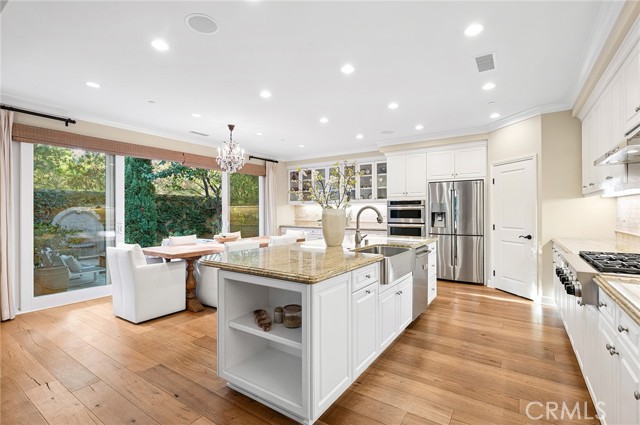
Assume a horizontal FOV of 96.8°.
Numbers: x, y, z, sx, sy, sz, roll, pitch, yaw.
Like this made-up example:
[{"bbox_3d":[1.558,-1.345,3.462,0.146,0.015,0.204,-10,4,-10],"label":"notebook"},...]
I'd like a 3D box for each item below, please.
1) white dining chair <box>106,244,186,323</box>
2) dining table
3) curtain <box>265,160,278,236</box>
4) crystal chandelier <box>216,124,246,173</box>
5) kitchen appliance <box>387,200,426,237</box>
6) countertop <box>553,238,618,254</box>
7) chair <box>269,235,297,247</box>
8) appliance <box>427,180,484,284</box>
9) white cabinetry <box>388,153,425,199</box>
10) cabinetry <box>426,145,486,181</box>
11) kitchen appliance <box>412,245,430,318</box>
[{"bbox_3d":[-2.172,0.850,3.619,0.560,0.870,0.660,0,0,36],"label":"white dining chair"},{"bbox_3d":[-1.417,0.900,4.782,0.940,0.770,2.600,0,0,36],"label":"dining table"},{"bbox_3d":[-1.201,0.010,6.961,0.130,2.530,0.450,0,0,36],"label":"curtain"},{"bbox_3d":[-1.464,-1.067,4.700,0.500,0.790,0.500,0,0,0],"label":"crystal chandelier"},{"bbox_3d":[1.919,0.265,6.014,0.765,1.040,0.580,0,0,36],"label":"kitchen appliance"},{"bbox_3d":[2.997,0.405,3.083,0.640,0.050,1.420,0,0,36],"label":"countertop"},{"bbox_3d":[-0.835,0.850,5.029,0.640,0.870,0.570,0,0,36],"label":"chair"},{"bbox_3d":[2.705,0.370,5.539,0.920,1.820,0.760,0,0,36],"label":"appliance"},{"bbox_3d":[1.929,-0.730,6.019,0.810,0.910,0.600,0,0,36],"label":"white cabinetry"},{"bbox_3d":[2.665,-0.900,5.493,1.000,0.560,0.600,0,0,36],"label":"cabinetry"},{"bbox_3d":[1.026,0.830,3.678,0.600,0.860,0.630,0,0,36],"label":"kitchen appliance"}]

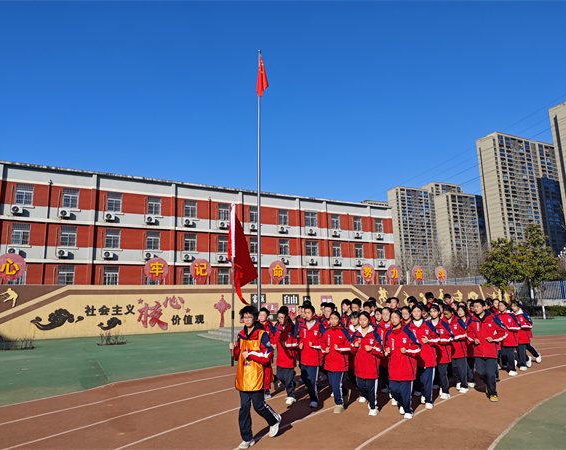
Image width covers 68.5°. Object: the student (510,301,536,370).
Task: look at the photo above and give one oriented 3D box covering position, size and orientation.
[{"bbox_3d":[5.589,2.555,9.691,0.500,1.560,0.520,6,-12,-34],"label":"student"}]

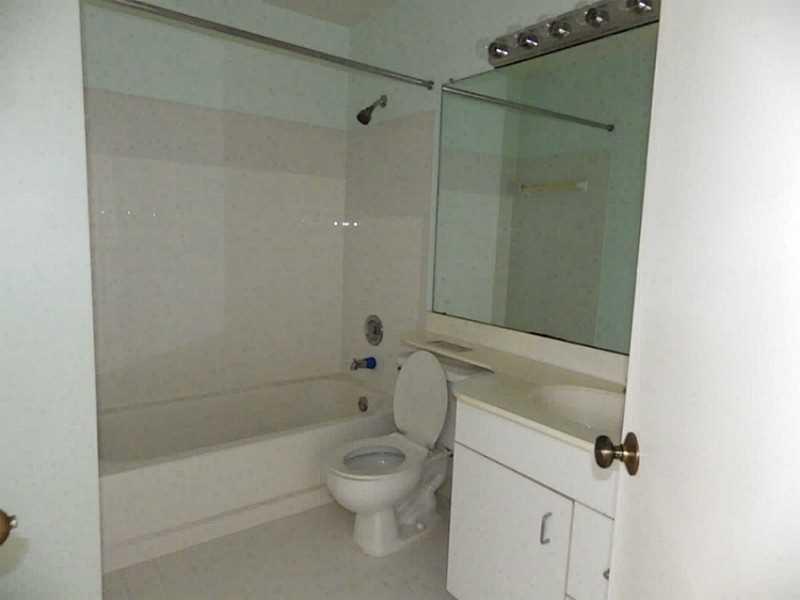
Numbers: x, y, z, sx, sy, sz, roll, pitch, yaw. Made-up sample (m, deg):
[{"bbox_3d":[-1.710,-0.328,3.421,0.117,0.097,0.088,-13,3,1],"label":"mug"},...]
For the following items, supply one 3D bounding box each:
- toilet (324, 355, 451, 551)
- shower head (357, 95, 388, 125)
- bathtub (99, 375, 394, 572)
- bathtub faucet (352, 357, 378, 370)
[{"bbox_3d":[0.002,0.623,2.148,0.715,0.765,0.460,-3,9,-37],"label":"toilet"},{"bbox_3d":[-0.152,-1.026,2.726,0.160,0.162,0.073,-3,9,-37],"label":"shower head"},{"bbox_3d":[-0.764,0.743,2.537,1.520,0.373,0.757,-3,9,-37],"label":"bathtub"},{"bbox_3d":[-0.206,0.371,2.909,0.150,0.066,0.063,-3,9,-37],"label":"bathtub faucet"}]

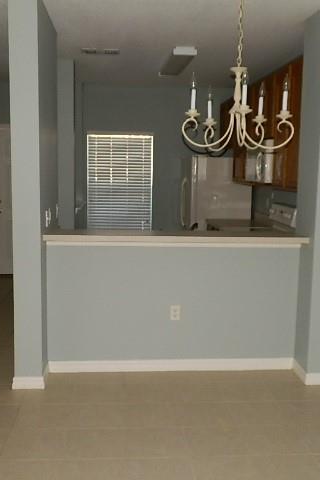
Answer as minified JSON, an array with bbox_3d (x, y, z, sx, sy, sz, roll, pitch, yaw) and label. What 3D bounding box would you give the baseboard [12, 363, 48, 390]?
[{"bbox_3d":[-0.918,0.965,3.704,0.222,0.091,0.289,0,8,-5],"label":"baseboard"}]

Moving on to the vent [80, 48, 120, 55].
[{"bbox_3d":[-0.566,-1.795,4.954,0.360,0.025,0.200,0,8,-5],"label":"vent"}]

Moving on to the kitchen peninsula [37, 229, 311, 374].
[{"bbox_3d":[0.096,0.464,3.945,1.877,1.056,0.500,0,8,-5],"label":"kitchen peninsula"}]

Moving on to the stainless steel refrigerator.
[{"bbox_3d":[0.709,-0.240,6.851,0.790,1.687,0.820,0,8,-5],"label":"stainless steel refrigerator"}]

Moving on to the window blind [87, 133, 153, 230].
[{"bbox_3d":[-0.554,-0.793,7.189,0.912,1.338,0.060,0,8,-5],"label":"window blind"}]

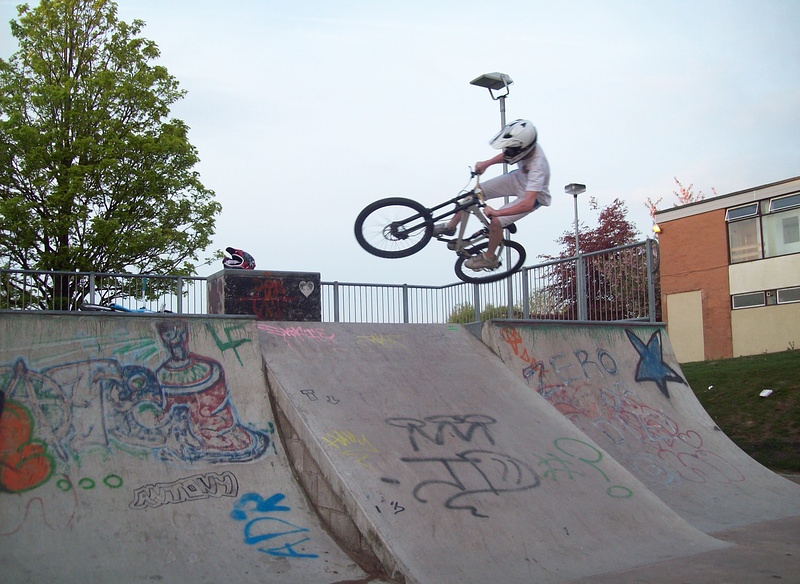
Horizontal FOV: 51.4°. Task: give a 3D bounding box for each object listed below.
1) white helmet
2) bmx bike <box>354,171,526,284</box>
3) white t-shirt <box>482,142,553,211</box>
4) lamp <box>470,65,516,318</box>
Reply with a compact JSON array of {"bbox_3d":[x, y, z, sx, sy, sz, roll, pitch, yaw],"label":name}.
[{"bbox_3d":[0.872,-1.175,6.450,0.380,0.285,0.250,-33,29,-19],"label":"white helmet"},{"bbox_3d":[0.519,-0.502,7.300,1.864,0.700,1.050,17,-41,-37],"label":"bmx bike"},{"bbox_3d":[1.050,-0.944,6.800,0.320,0.580,0.480,-31,40,-26],"label":"white t-shirt"},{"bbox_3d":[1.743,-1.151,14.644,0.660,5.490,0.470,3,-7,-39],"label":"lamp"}]

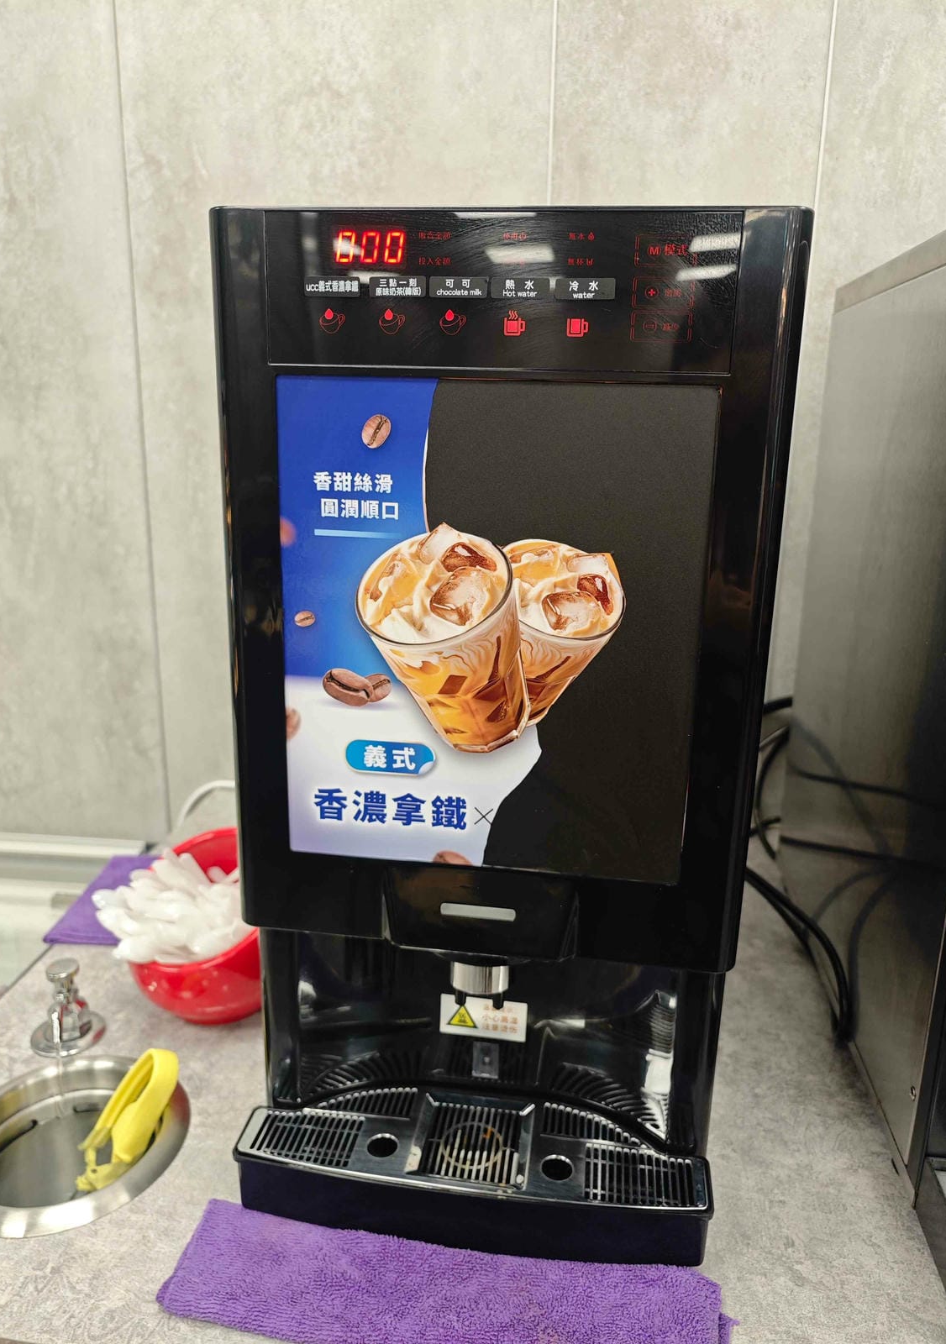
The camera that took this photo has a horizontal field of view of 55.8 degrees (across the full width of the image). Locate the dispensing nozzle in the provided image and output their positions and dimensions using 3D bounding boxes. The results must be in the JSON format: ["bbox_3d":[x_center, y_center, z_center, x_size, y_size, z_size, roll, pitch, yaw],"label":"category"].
[{"bbox_3d":[0.006,0.193,0.562,0.037,0.040,0.037,3,14,7],"label":"dispensing nozzle"}]

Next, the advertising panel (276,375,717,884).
[{"bbox_3d":[0.008,-0.018,0.502,0.233,0.277,0.005,3,14,7],"label":"advertising panel"}]

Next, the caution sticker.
[{"bbox_3d":[0.008,0.249,0.641,0.062,0.031,0.002,3,14,7],"label":"caution sticker"}]

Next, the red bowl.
[{"bbox_3d":[-0.224,0.226,0.806,0.171,0.149,0.171,1,14,0],"label":"red bowl"}]

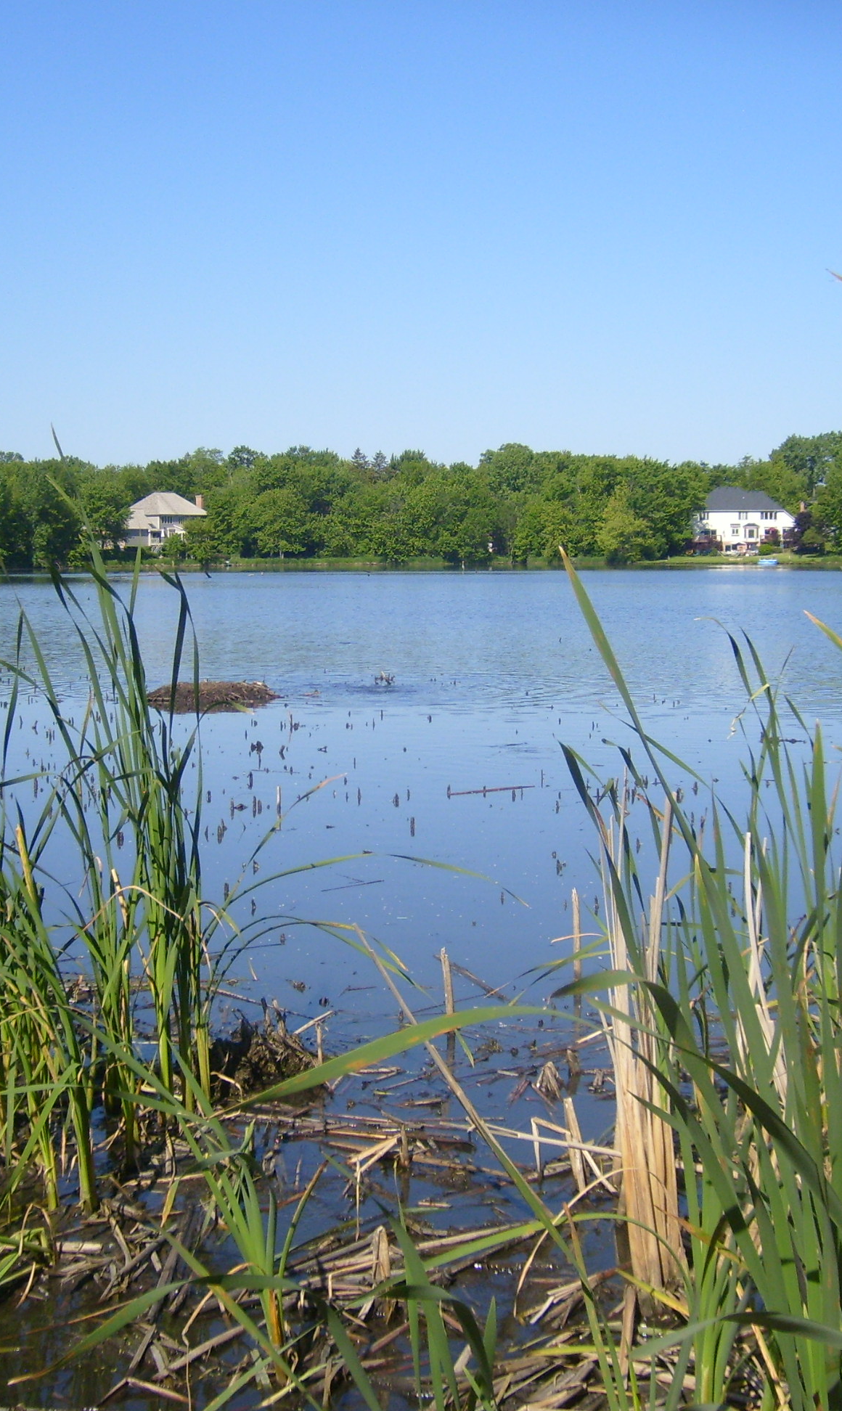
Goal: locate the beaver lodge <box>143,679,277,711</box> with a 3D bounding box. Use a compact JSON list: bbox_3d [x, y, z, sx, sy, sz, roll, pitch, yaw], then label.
[{"bbox_3d":[-2.537,-0.170,23.200,1.620,0.260,1.300,0,4,0],"label":"beaver lodge"}]

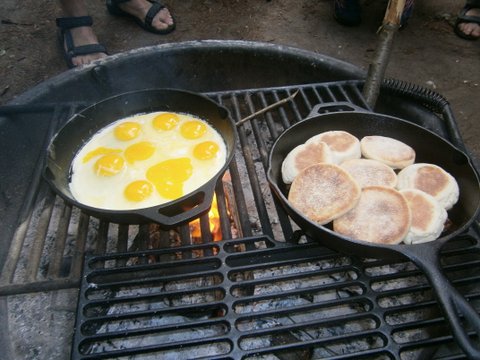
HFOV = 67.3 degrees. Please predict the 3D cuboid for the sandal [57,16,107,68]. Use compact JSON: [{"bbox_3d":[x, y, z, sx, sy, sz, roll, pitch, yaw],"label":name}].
[{"bbox_3d":[-0.465,-0.408,1.050,0.107,0.108,0.260,-18,49,-15],"label":"sandal"}]

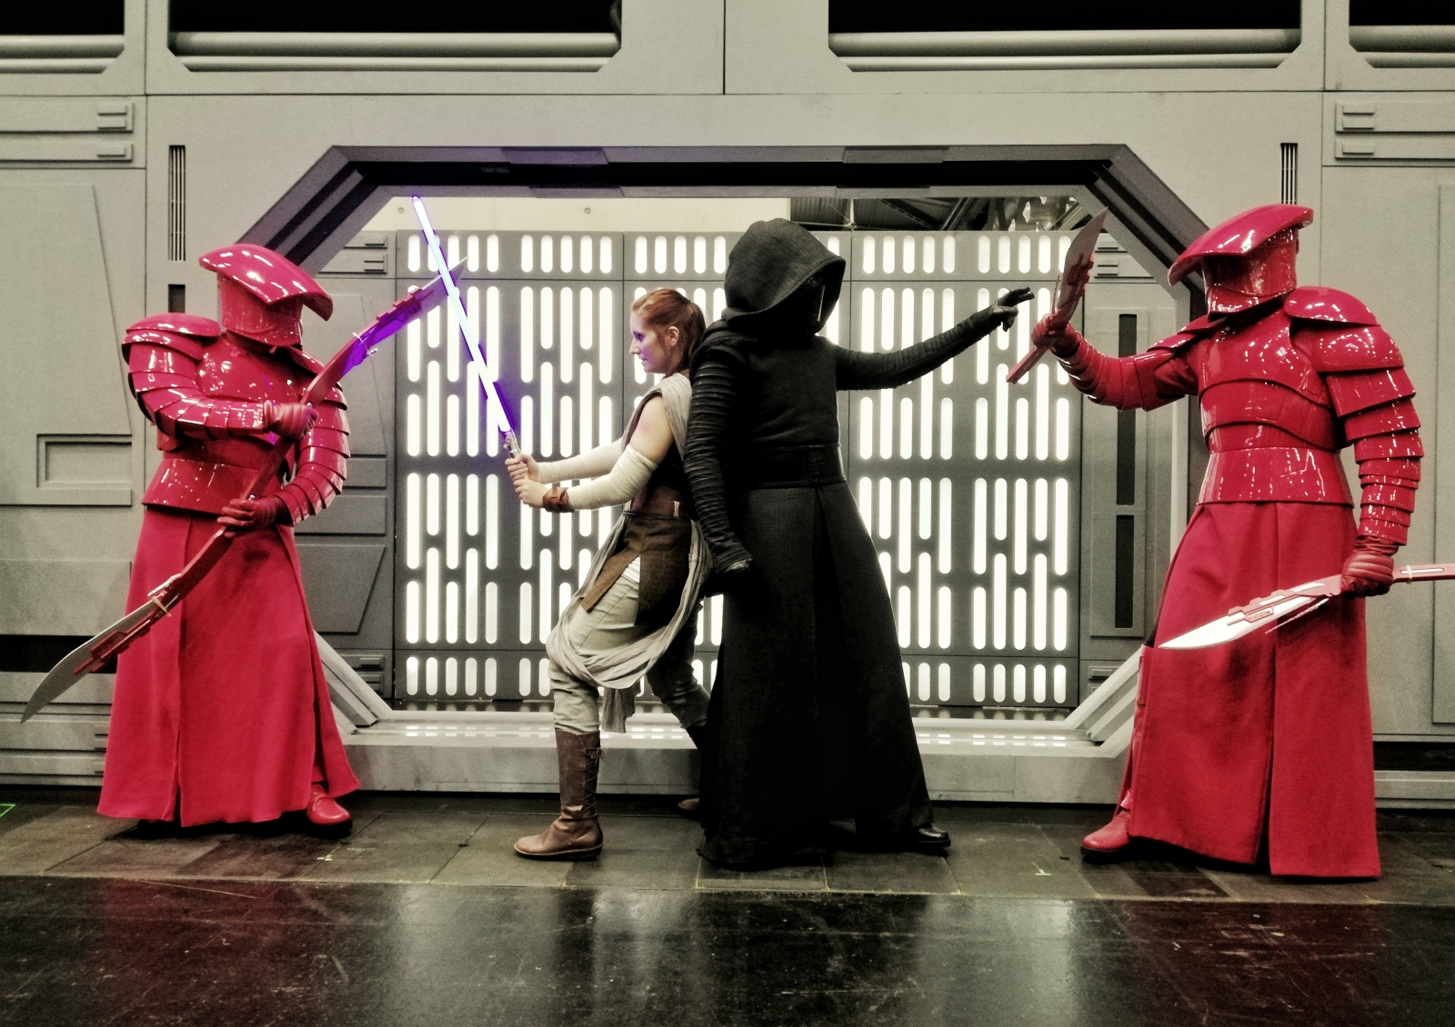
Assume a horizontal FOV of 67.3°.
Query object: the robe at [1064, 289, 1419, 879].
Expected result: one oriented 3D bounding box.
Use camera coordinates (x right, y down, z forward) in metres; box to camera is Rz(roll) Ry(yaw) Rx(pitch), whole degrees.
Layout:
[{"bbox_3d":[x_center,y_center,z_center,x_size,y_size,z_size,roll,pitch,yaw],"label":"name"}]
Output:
[{"bbox_3d":[1.470,0.185,3.120,0.800,1.600,0.680,1,1,43],"label":"robe"}]

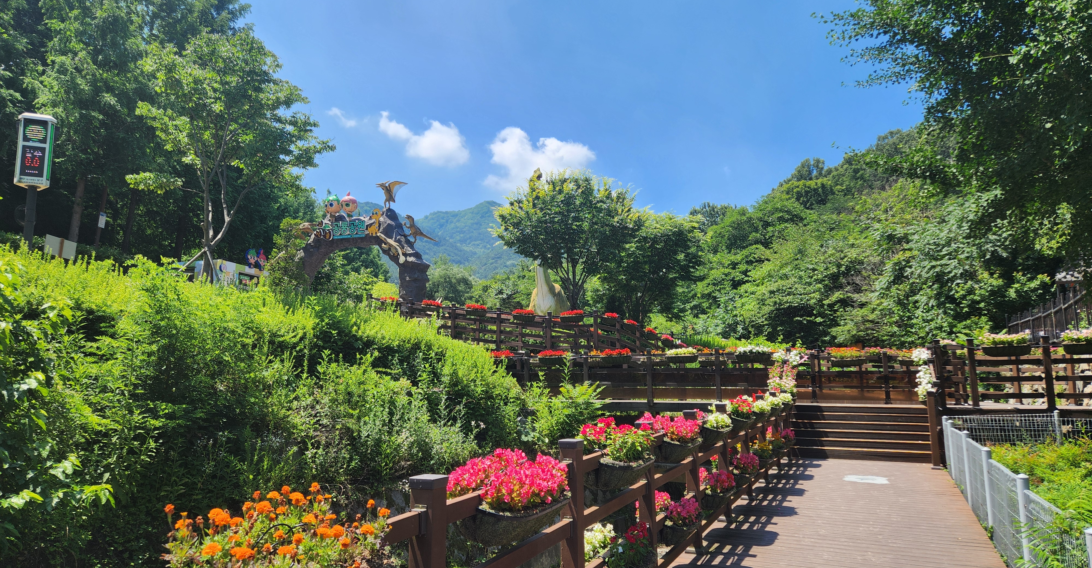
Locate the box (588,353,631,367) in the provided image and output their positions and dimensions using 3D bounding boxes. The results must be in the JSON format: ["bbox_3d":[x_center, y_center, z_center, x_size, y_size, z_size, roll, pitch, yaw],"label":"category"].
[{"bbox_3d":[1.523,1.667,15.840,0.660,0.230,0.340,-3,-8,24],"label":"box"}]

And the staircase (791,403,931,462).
[{"bbox_3d":[5.702,2.687,13.225,2.352,0.864,1.370,-3,-8,24],"label":"staircase"}]

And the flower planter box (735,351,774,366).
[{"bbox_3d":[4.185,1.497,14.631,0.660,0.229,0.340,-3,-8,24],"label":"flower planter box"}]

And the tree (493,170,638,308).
[{"bbox_3d":[0.714,-1.510,27.000,5.289,5.538,5.127,0,-7,2],"label":"tree"}]

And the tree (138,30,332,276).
[{"bbox_3d":[-9.493,-3.825,22.000,5.856,8.038,5.677,3,-8,-23],"label":"tree"}]

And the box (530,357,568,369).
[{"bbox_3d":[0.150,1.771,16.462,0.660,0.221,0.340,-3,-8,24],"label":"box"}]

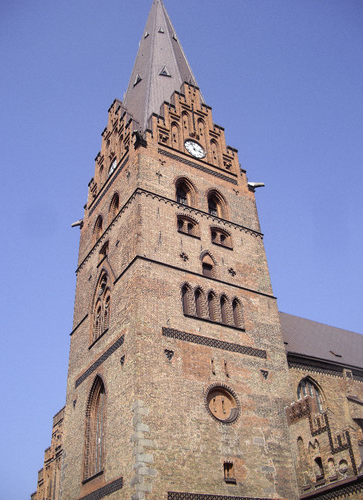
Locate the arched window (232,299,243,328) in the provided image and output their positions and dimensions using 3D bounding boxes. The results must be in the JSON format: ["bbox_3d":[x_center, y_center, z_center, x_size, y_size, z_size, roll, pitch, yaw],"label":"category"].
[{"bbox_3d":[4.877,5.672,48.570,1.077,3.252,0.450,18,-42,-25],"label":"arched window"}]

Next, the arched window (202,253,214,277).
[{"bbox_3d":[2.595,1.551,54.359,1.532,2.997,0.400,18,-42,-26],"label":"arched window"}]

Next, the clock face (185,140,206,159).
[{"bbox_3d":[1.493,-11.618,63.938,2.742,2.742,0.200,18,-42,-26],"label":"clock face"}]

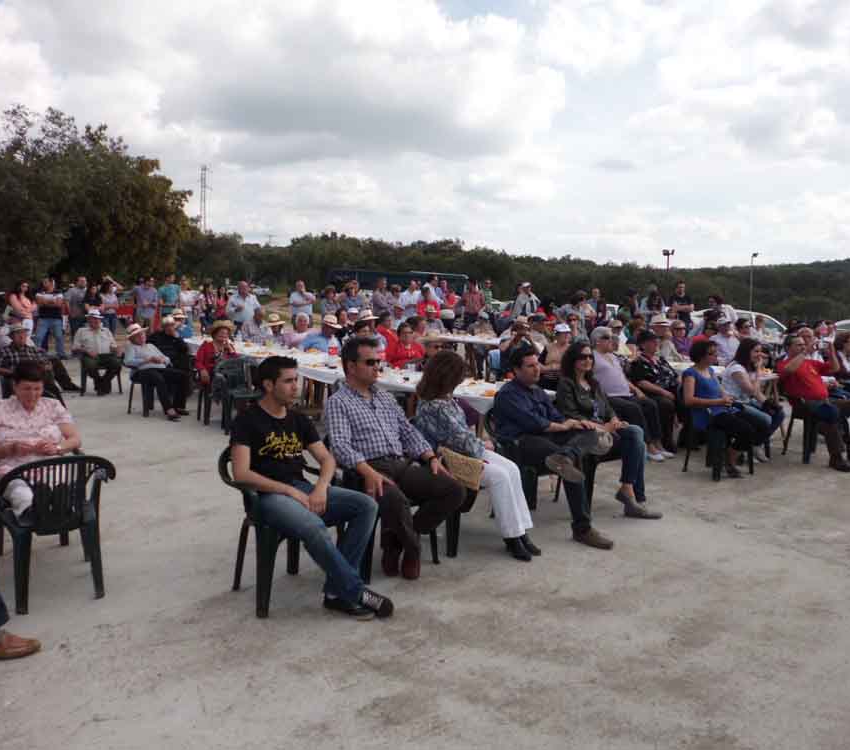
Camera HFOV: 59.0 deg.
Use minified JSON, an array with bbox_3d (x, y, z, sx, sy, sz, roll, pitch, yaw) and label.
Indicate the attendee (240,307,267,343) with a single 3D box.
[{"bbox_3d":[-2.865,-0.485,12.620,0.530,1.280,0.720,-2,7,-30],"label":"attendee"}]

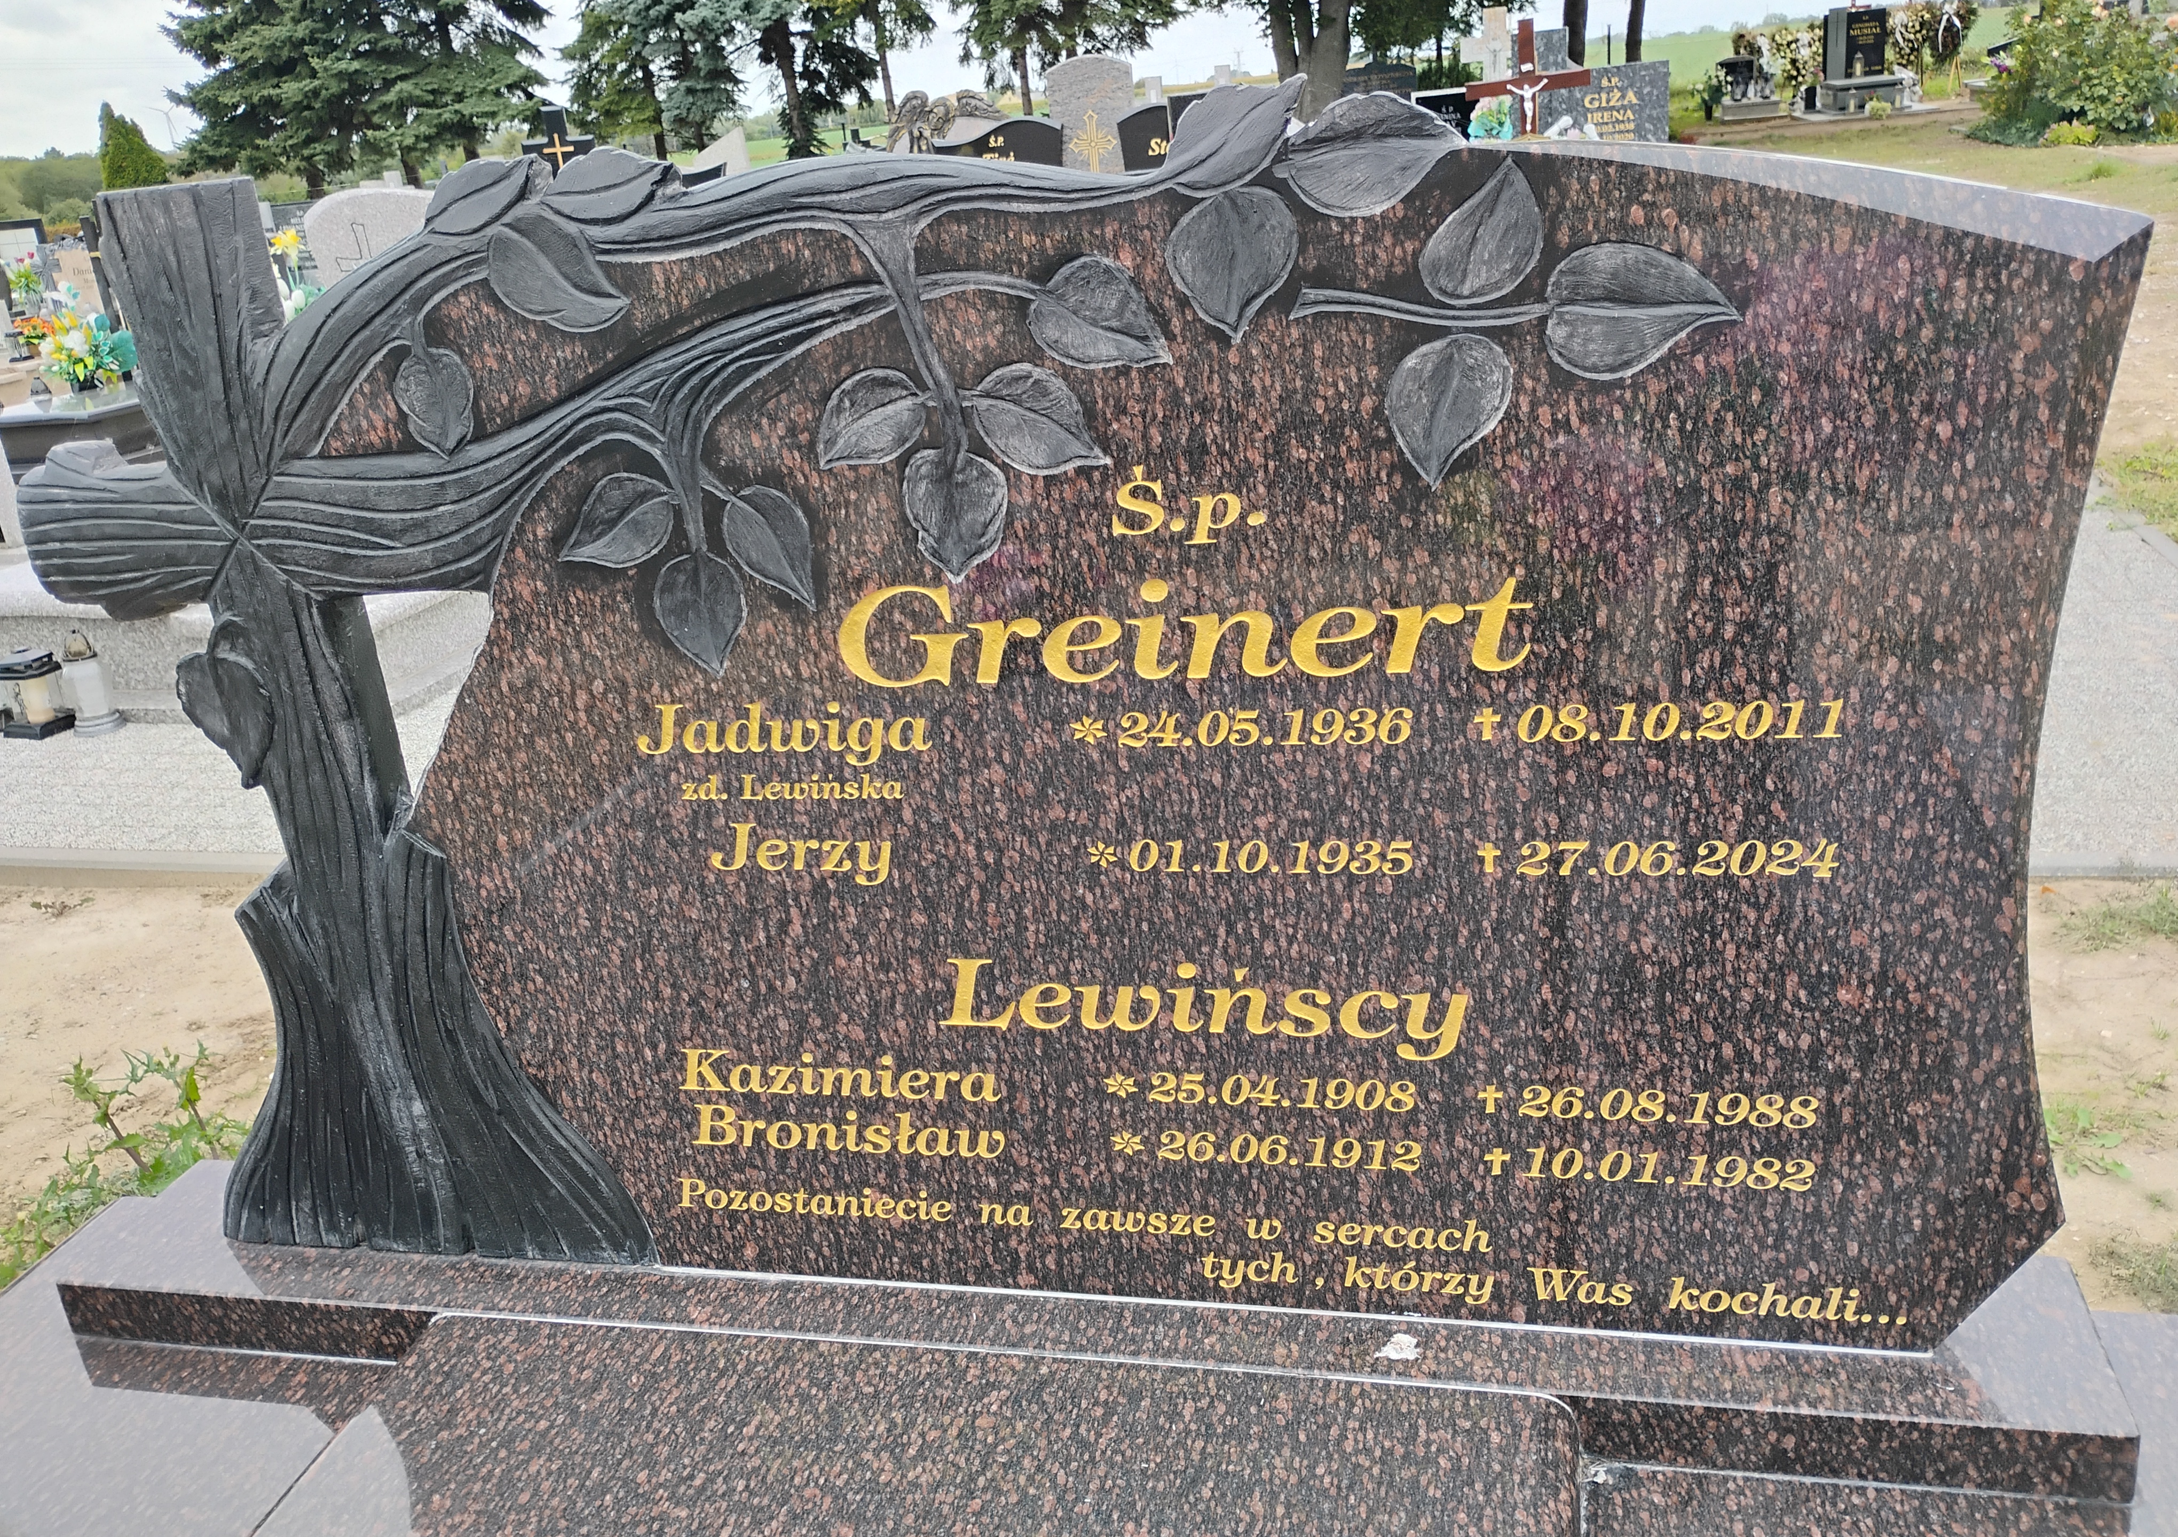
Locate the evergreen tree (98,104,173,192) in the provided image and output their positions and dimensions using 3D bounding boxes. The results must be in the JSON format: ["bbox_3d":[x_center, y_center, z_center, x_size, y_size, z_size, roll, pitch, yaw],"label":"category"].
[{"bbox_3d":[-15.053,-9.032,28.000,1.300,2.900,1.300,-16,23,-23],"label":"evergreen tree"}]

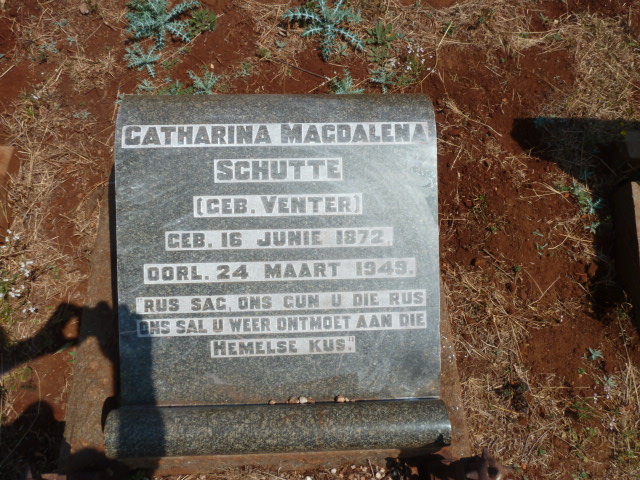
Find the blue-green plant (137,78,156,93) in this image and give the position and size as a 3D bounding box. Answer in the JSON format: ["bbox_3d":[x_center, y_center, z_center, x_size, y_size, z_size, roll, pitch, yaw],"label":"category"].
[{"bbox_3d":[-0.693,-0.615,1.845,0.080,0.035,0.065,0,65,0],"label":"blue-green plant"}]

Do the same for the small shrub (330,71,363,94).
[{"bbox_3d":[0.109,-0.618,1.830,0.135,0.065,0.125,0,65,0],"label":"small shrub"}]

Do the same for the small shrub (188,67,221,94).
[{"bbox_3d":[-0.459,-0.626,1.837,0.130,0.060,0.125,0,65,0],"label":"small shrub"}]

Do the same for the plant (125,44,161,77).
[{"bbox_3d":[-0.724,-0.733,1.886,0.145,0.060,0.135,0,65,0],"label":"plant"}]

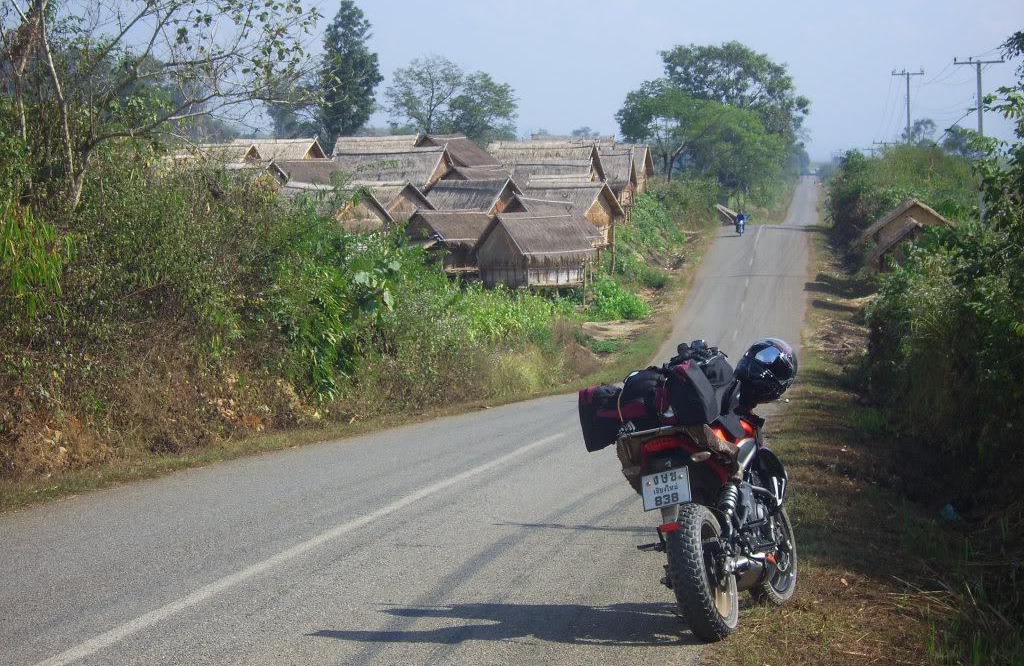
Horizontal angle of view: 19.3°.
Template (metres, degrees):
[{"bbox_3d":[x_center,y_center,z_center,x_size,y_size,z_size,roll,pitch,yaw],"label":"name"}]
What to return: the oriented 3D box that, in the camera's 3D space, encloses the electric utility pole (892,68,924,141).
[{"bbox_3d":[29.541,-14.571,224.283,2.350,10.000,0.300,-1,3,6],"label":"electric utility pole"}]

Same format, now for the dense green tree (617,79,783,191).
[{"bbox_3d":[17.206,-17.533,275.315,15.130,11.160,14.370,-1,3,0],"label":"dense green tree"}]

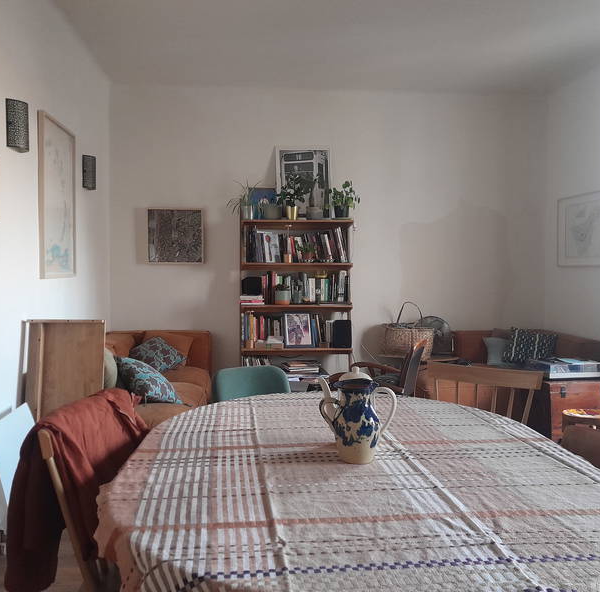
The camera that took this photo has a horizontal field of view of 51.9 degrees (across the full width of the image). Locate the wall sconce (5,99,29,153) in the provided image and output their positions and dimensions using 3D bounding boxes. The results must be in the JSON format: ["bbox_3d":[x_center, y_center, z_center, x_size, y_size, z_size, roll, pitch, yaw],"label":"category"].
[{"bbox_3d":[-1.462,-0.885,3.237,0.074,0.238,0.202,0,2,-5],"label":"wall sconce"}]

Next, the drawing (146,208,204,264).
[{"bbox_3d":[-1.120,-0.534,5.530,0.490,0.500,0.040,0,2,-6],"label":"drawing"}]

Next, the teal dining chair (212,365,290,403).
[{"bbox_3d":[-0.091,0.732,2.497,0.460,0.820,0.510,-1,3,-27],"label":"teal dining chair"}]

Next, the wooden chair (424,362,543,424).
[{"bbox_3d":[0.664,0.731,2.480,0.490,0.830,0.500,2,3,29],"label":"wooden chair"}]

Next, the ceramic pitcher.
[{"bbox_3d":[0.138,0.279,1.465,0.190,0.215,0.118,0,2,0],"label":"ceramic pitcher"}]

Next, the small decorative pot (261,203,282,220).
[{"bbox_3d":[-0.248,-0.748,5.454,0.170,0.155,0.170,0,2,0],"label":"small decorative pot"}]

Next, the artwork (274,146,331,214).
[{"bbox_3d":[0.031,-0.943,5.190,0.477,0.601,0.030,0,-2,-5],"label":"artwork"}]

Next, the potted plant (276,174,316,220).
[{"bbox_3d":[-0.058,-0.874,5.467,0.310,0.385,0.270,0,2,-6],"label":"potted plant"}]

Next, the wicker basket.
[{"bbox_3d":[0.882,0.273,5.008,0.385,0.430,0.260,0,2,-5],"label":"wicker basket"}]

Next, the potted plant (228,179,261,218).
[{"bbox_3d":[-0.489,-0.854,5.426,0.300,0.345,0.260,0,2,-6],"label":"potted plant"}]

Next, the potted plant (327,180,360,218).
[{"bbox_3d":[0.389,-0.863,5.511,0.280,0.325,0.230,0,2,-6],"label":"potted plant"}]

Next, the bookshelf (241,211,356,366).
[{"bbox_3d":[-0.038,0.164,5.165,0.927,1.670,0.270,0,2,-5],"label":"bookshelf"}]

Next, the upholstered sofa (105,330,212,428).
[{"bbox_3d":[-1.072,0.670,4.136,0.862,0.720,2.170,0,2,-5],"label":"upholstered sofa"}]

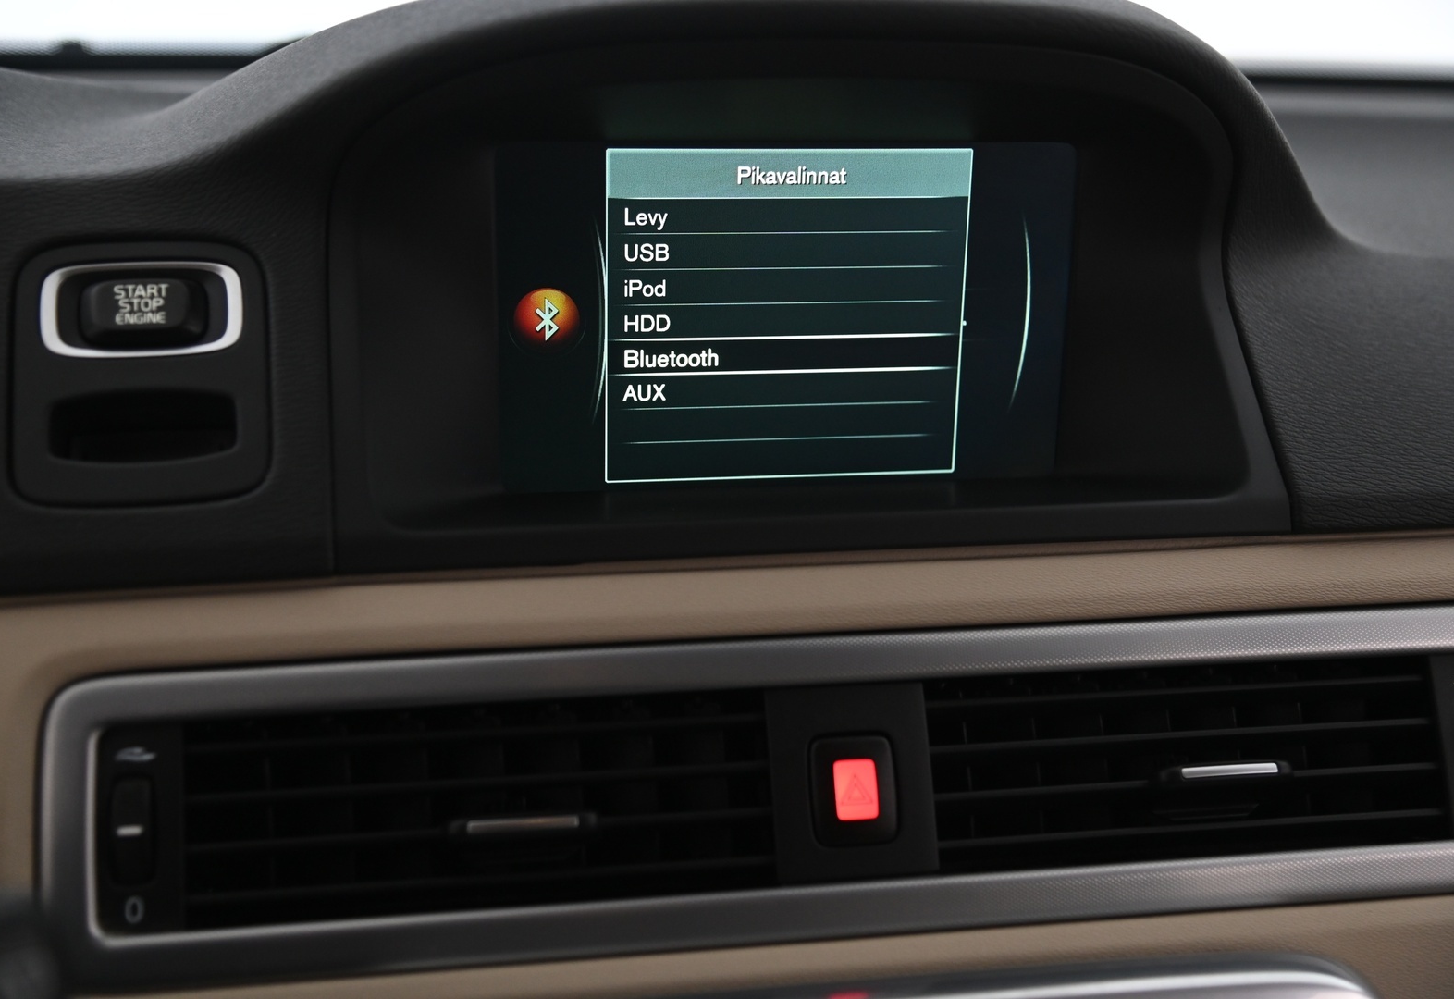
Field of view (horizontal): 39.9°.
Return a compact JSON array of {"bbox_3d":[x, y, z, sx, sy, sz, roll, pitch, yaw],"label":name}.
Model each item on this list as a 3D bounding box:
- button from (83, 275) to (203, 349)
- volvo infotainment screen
[{"bbox_3d":[-0.140,-0.045,0.481,0.030,0.007,0.017,-3,64,-12],"label":"button"},{"bbox_3d":[0.016,-0.049,0.531,0.153,0.092,0.012,-2,18,-10],"label":"volvo infotainment screen"}]

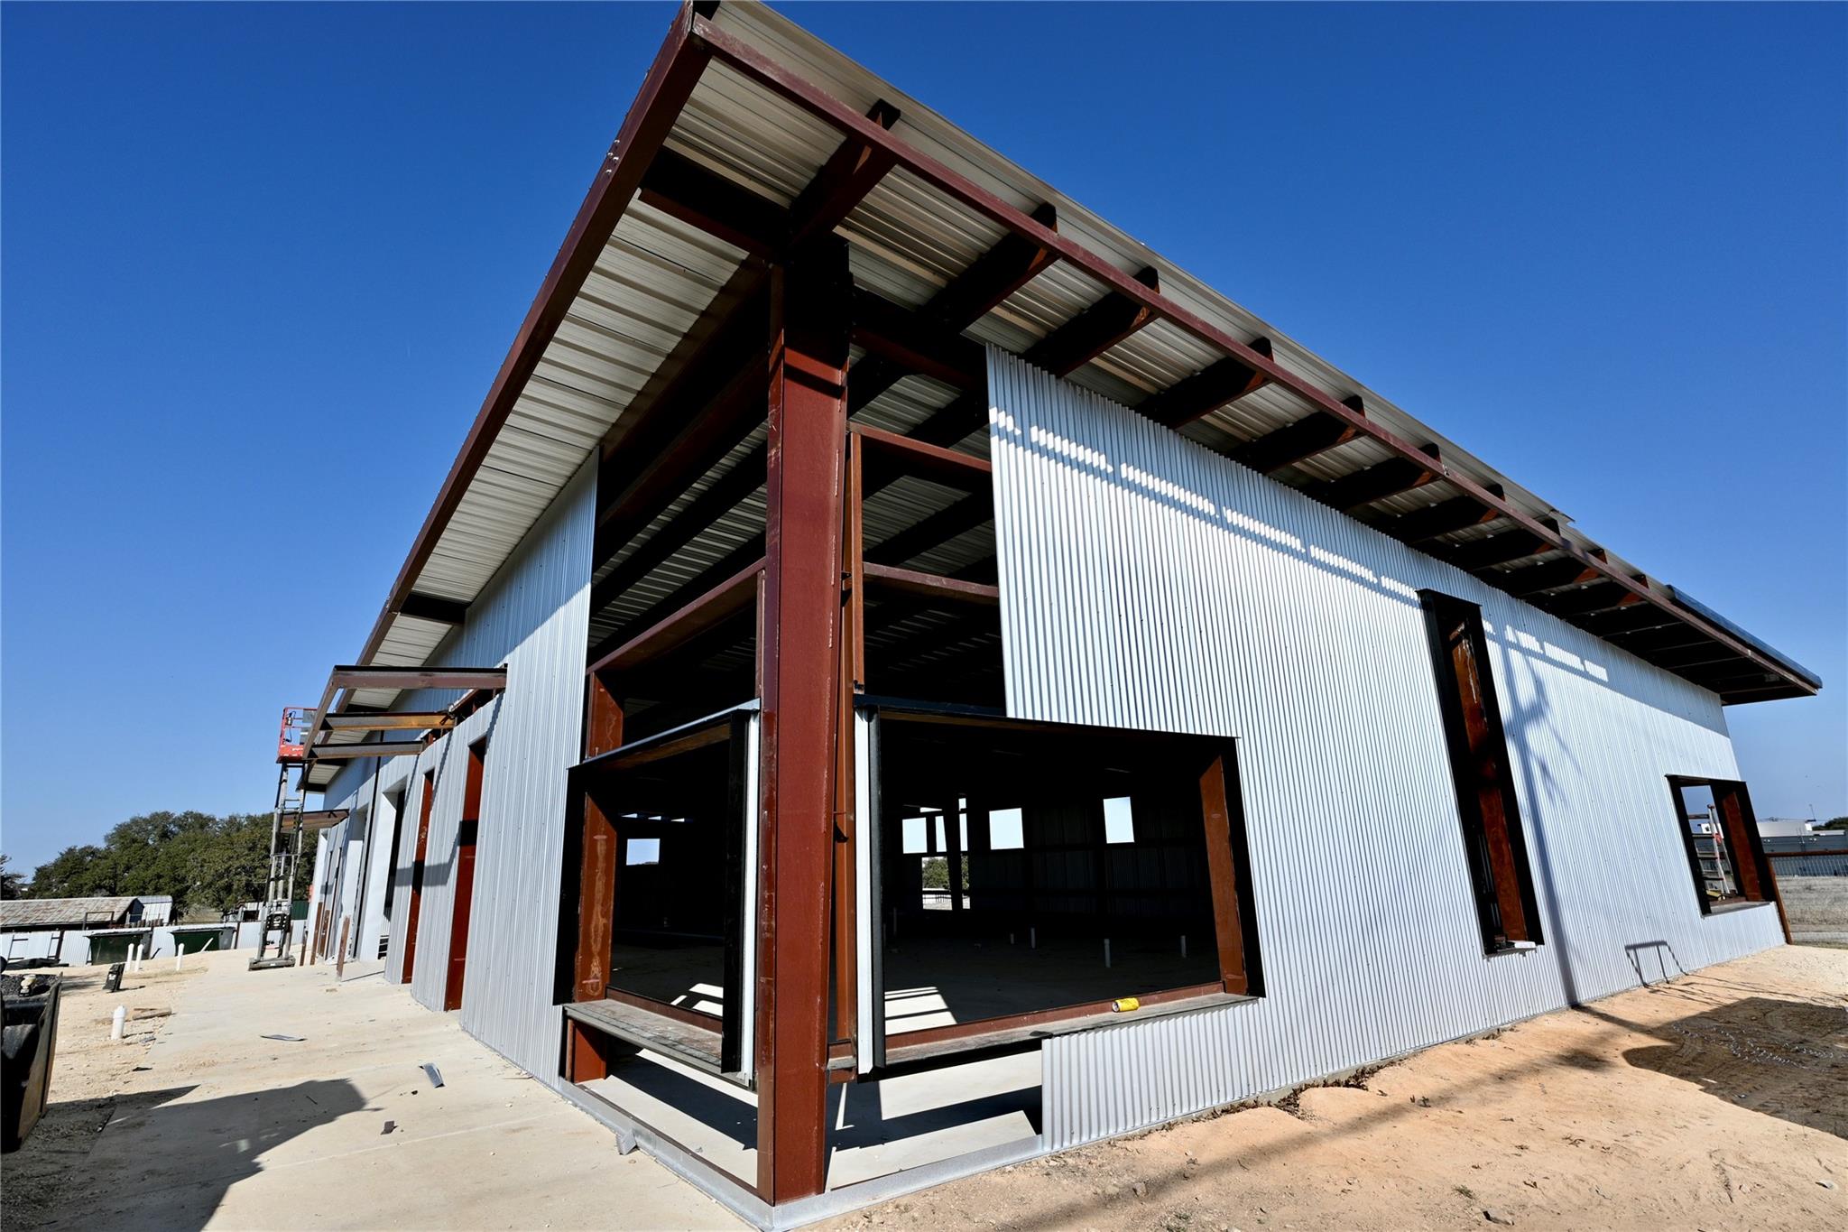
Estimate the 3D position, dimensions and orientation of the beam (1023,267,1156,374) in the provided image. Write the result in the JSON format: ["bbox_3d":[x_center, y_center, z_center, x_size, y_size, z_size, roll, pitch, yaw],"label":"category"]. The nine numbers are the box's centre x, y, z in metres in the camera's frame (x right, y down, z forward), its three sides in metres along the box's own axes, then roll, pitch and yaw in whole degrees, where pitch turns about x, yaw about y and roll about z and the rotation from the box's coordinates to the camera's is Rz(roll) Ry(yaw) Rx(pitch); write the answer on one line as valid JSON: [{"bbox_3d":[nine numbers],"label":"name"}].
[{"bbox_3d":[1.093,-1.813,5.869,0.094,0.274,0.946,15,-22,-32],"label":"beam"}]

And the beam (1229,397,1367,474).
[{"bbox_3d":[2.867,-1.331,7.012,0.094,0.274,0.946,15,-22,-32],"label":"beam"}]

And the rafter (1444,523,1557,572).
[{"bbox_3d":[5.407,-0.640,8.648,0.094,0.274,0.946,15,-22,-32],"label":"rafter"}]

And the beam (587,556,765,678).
[{"bbox_3d":[-1.641,0.108,6.032,0.200,0.070,3.240,8,-18,-34],"label":"beam"}]

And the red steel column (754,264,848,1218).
[{"bbox_3d":[-0.576,0.239,4.609,0.392,4.644,0.178,8,-18,-34],"label":"red steel column"}]

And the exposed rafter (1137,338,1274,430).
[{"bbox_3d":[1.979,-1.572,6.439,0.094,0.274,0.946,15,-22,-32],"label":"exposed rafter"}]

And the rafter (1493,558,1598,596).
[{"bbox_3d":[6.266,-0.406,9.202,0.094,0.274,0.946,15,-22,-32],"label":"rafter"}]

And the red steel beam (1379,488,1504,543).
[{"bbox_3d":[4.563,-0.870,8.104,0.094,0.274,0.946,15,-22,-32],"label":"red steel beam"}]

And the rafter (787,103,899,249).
[{"bbox_3d":[-0.427,-2.243,4.839,0.135,0.274,0.898,15,-22,-32],"label":"rafter"}]

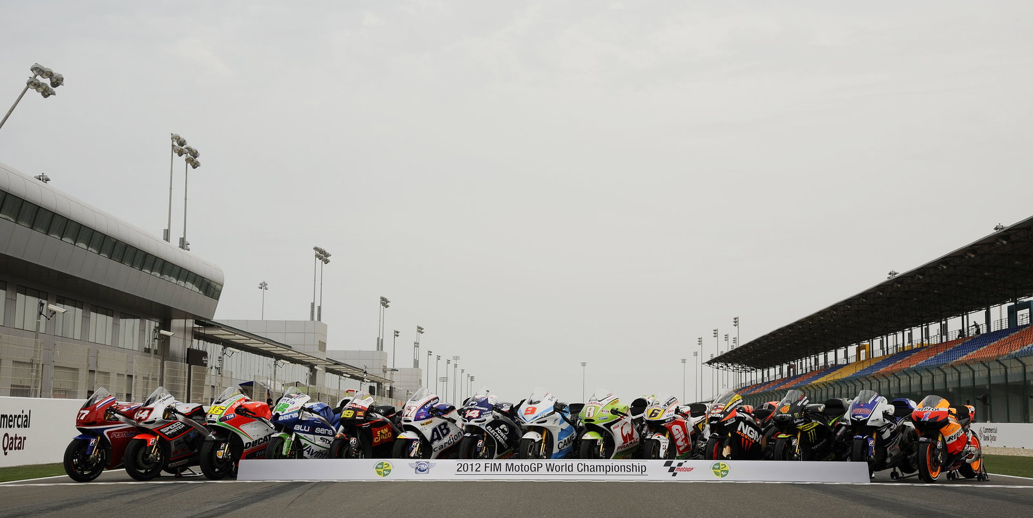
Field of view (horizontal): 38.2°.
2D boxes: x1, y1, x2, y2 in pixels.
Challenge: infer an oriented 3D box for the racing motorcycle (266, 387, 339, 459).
[{"bbox_3d":[-2.490,2.285,19.530,0.680,1.190,2.050,-5,-8,39],"label":"racing motorcycle"}]

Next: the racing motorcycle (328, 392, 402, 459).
[{"bbox_3d":[-1.704,2.315,19.585,0.680,1.150,2.050,-5,-8,38],"label":"racing motorcycle"}]

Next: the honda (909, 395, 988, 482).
[{"bbox_3d":[5.649,2.341,19.415,0.680,1.120,2.050,-4,-8,36],"label":"honda"}]

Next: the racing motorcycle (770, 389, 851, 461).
[{"bbox_3d":[3.913,2.328,19.637,0.680,1.180,2.050,-5,-8,38],"label":"racing motorcycle"}]

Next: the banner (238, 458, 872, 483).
[{"bbox_3d":[0.469,2.669,18.782,7.930,0.290,0.220,0,-6,0],"label":"banner"}]

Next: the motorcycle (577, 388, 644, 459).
[{"bbox_3d":[1.464,2.318,19.637,0.680,1.180,2.050,-5,-8,38],"label":"motorcycle"}]

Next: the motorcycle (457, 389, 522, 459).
[{"bbox_3d":[-0.080,2.302,19.645,0.680,1.200,2.050,-4,-8,37],"label":"motorcycle"}]

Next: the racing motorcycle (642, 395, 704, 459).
[{"bbox_3d":[2.256,2.341,19.634,0.680,1.140,2.050,-5,-8,38],"label":"racing motorcycle"}]

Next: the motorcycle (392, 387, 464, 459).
[{"bbox_3d":[-0.918,2.303,19.637,0.680,1.190,2.050,-5,-8,38],"label":"motorcycle"}]

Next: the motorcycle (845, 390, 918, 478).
[{"bbox_3d":[4.871,2.327,19.595,0.680,1.180,2.050,-4,-8,37],"label":"motorcycle"}]

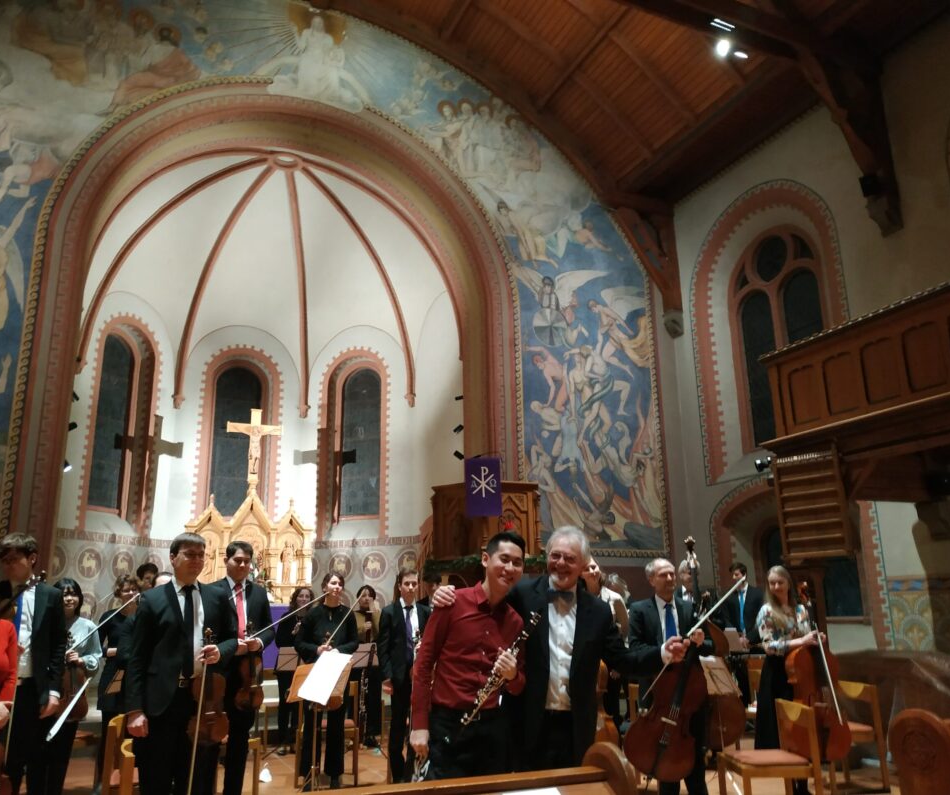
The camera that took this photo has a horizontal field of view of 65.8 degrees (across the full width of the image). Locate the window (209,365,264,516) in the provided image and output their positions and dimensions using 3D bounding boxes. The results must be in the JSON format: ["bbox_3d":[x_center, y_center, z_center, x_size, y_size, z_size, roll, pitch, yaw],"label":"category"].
[{"bbox_3d":[-4.314,0.776,13.316,0.830,2.770,0.200,7,-17,-25],"label":"window"}]

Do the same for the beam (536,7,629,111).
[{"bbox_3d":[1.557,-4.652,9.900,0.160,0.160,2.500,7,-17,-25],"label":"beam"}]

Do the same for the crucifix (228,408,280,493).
[{"bbox_3d":[-3.472,0.812,11.593,0.855,1.290,0.180,7,-17,-25],"label":"crucifix"}]

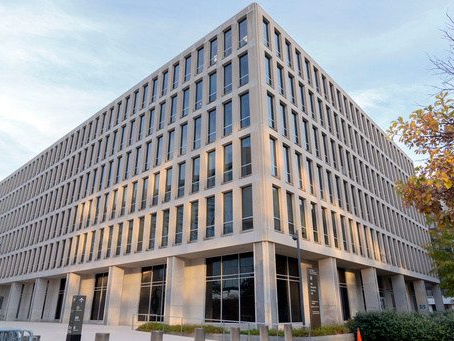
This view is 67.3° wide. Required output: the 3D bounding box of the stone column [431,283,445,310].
[{"bbox_3d":[28.227,17.372,45.143,0.889,4.463,0.889,-19,-30,38],"label":"stone column"}]

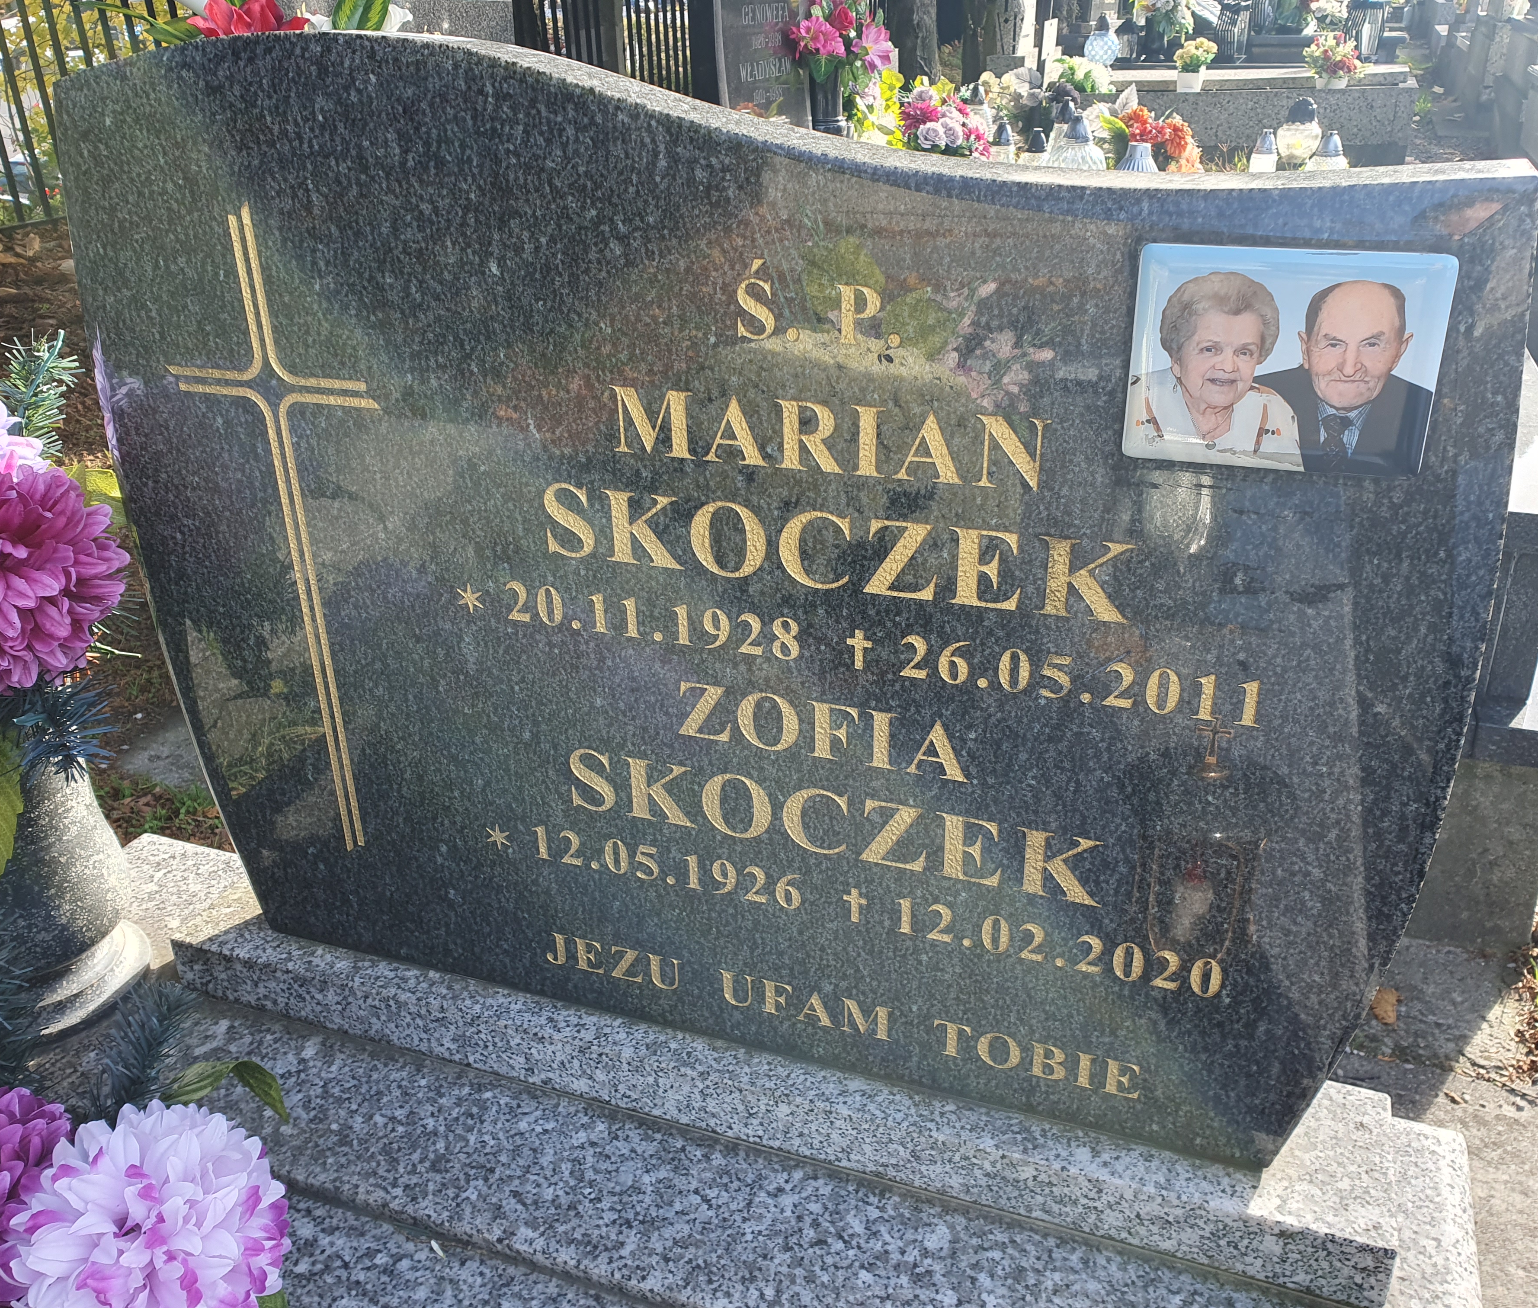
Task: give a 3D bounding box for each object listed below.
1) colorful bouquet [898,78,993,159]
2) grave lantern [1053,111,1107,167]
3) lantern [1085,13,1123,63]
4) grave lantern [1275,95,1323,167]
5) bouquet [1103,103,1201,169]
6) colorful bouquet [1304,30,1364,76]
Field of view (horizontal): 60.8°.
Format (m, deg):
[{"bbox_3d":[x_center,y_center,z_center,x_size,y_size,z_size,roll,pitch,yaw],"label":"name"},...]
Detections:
[{"bbox_3d":[0.505,-1.519,3.750,0.265,0.240,0.230,8,29,19],"label":"colorful bouquet"},{"bbox_3d":[0.899,-1.476,3.800,0.160,0.205,0.160,4,28,12],"label":"grave lantern"},{"bbox_3d":[1.762,-3.233,6.900,0.190,0.280,0.190,4,28,13],"label":"lantern"},{"bbox_3d":[1.679,-1.655,4.150,0.145,0.215,0.145,8,29,19],"label":"grave lantern"},{"bbox_3d":[1.157,-1.547,3.950,0.290,0.215,0.240,8,29,19],"label":"bouquet"},{"bbox_3d":[2.975,-3.147,6.900,0.300,0.250,0.260,8,29,19],"label":"colorful bouquet"}]

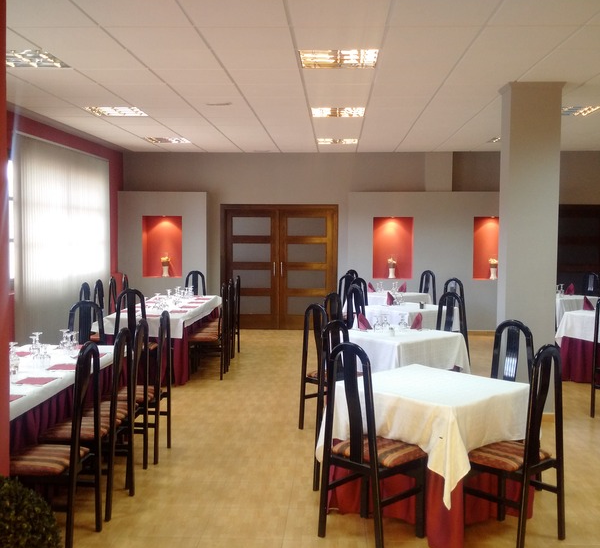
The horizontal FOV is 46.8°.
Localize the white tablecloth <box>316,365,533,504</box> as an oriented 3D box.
[{"bbox_3d":[0.743,0.864,3.951,0.870,0.497,0.870,-3,5,-44],"label":"white tablecloth"}]

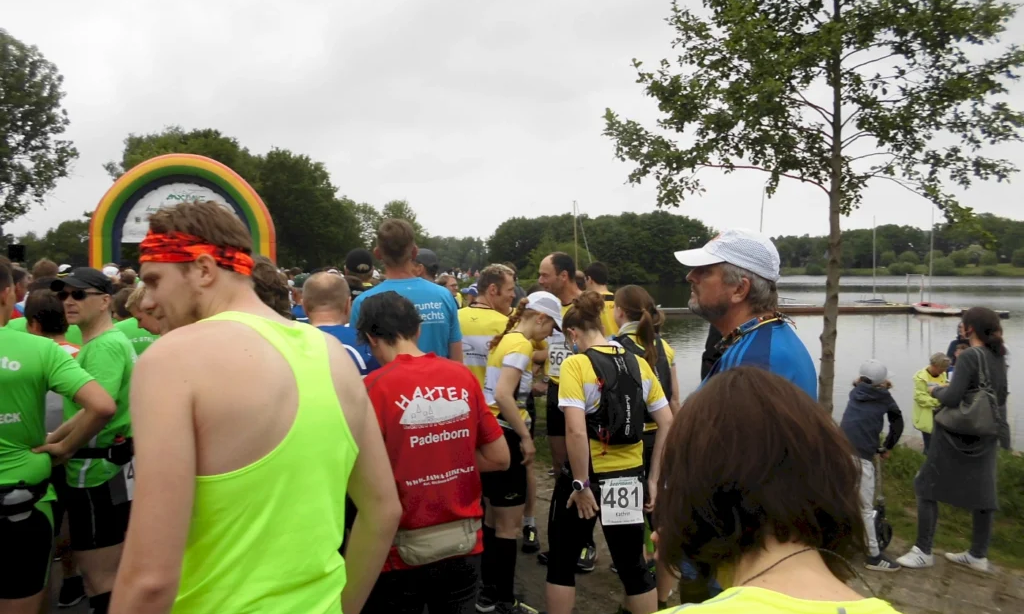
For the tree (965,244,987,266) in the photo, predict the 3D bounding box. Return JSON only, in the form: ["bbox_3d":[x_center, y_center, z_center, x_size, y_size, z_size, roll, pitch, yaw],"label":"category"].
[{"bbox_3d":[108.500,-12.300,180.000,5.100,5.200,5.100,2,3,30],"label":"tree"}]

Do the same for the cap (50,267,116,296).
[{"bbox_3d":[-1.790,-0.105,3.200,0.180,0.130,0.270,1,3,25],"label":"cap"}]

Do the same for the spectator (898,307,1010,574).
[{"bbox_3d":[2.812,0.844,4.962,0.600,1.670,0.500,2,3,31],"label":"spectator"}]

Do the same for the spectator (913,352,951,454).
[{"bbox_3d":[3.720,1.100,6.800,0.340,1.440,0.450,2,3,35],"label":"spectator"}]

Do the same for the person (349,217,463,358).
[{"bbox_3d":[-0.460,0.585,3.360,0.530,1.920,0.330,0,3,-5],"label":"person"}]

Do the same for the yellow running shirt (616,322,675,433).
[{"bbox_3d":[0.631,0.344,3.750,0.410,0.550,0.270,-2,4,-40],"label":"yellow running shirt"}]

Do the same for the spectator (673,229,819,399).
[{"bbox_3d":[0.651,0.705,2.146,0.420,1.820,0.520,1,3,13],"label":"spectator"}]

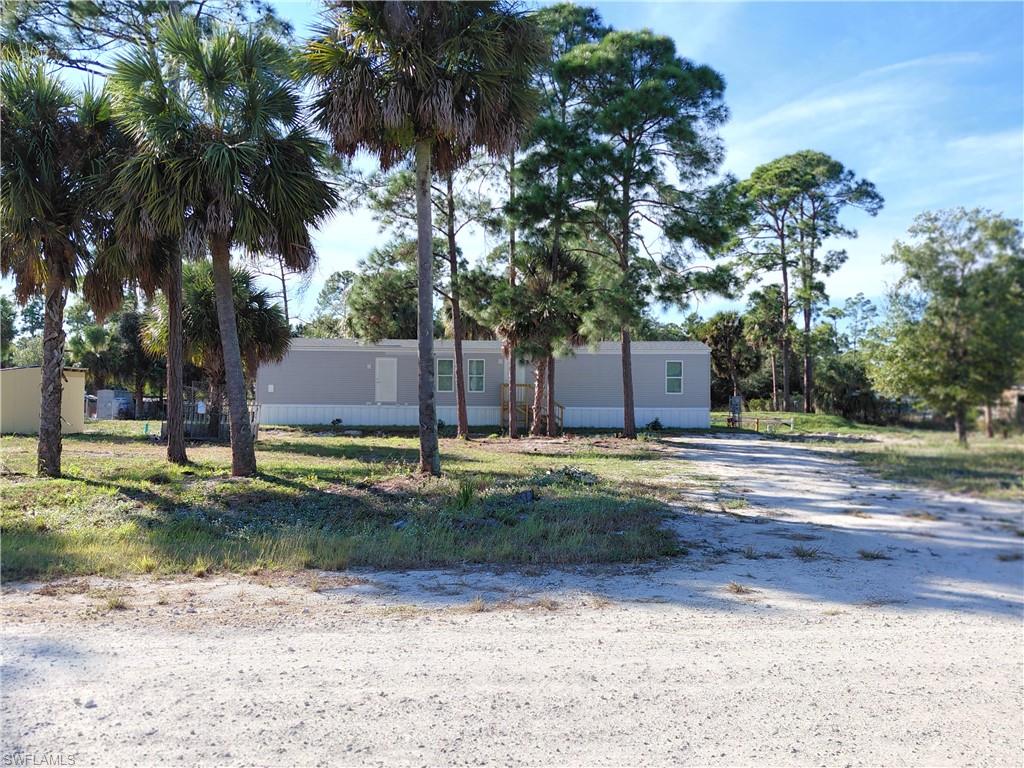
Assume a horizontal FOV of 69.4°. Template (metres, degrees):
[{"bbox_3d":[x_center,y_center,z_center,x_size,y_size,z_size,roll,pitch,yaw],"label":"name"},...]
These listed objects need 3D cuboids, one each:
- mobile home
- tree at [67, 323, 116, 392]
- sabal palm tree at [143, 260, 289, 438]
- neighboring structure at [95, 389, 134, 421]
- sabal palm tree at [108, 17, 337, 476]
[{"bbox_3d":[-1.220,-0.090,36.000,20.600,4.100,4.700,0,0,0],"label":"mobile home"},{"bbox_3d":[-24.451,-0.843,43.000,2.900,5.400,2.900,0,0,0],"label":"tree"},{"bbox_3d":[-10.144,-1.180,25.300,4.900,6.100,4.800,0,0,0],"label":"sabal palm tree"},{"bbox_3d":[-21.662,1.117,40.300,2.200,1.750,2.200,0,0,0],"label":"neighboring structure"},{"bbox_3d":[-5.598,-2.678,14.300,4.300,8.800,4.200,0,0,0],"label":"sabal palm tree"}]

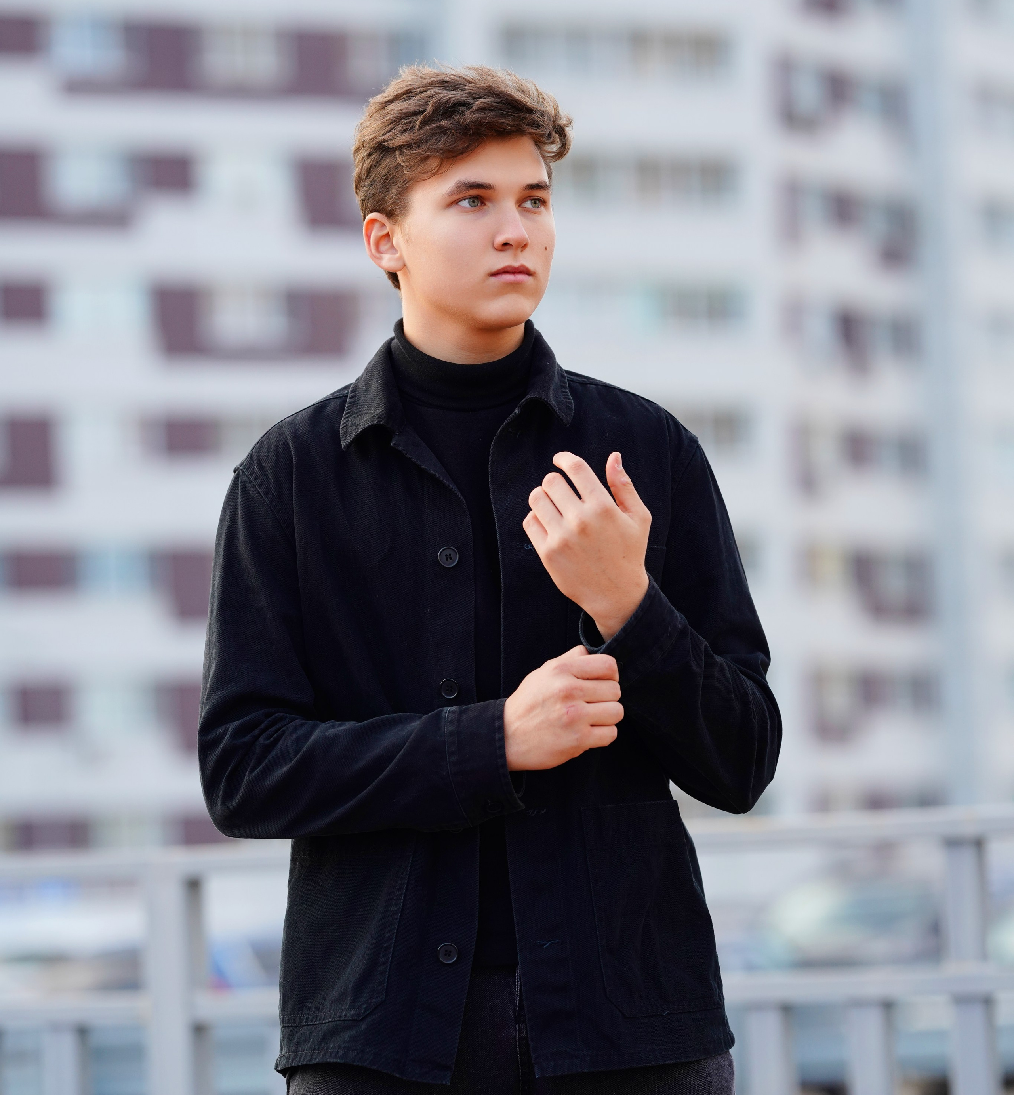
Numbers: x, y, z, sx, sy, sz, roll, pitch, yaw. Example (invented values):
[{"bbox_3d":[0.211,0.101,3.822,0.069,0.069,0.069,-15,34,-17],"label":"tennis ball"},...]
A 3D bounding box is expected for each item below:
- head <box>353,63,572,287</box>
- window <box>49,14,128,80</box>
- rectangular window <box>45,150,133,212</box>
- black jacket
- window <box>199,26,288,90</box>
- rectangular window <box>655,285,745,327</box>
[{"bbox_3d":[-0.043,-0.333,5.330,0.175,0.240,0.225,0,-5,-28],"label":"head"},{"bbox_3d":[-8.960,-10.712,122.126,1.804,1.376,0.200,0,-5,-28],"label":"window"},{"bbox_3d":[-8.926,-7.831,121.839,1.990,1.339,0.200,0,-5,-28],"label":"rectangular window"},{"bbox_3d":[-0.017,0.144,5.280,0.530,0.700,0.380,-2,-5,-6],"label":"black jacket"},{"bbox_3d":[-5.719,-10.633,123.872,2.109,1.337,0.200,0,-5,-28],"label":"window"},{"bbox_3d":[4.376,-5.461,128.790,2.319,0.954,0.200,0,-5,-28],"label":"rectangular window"}]

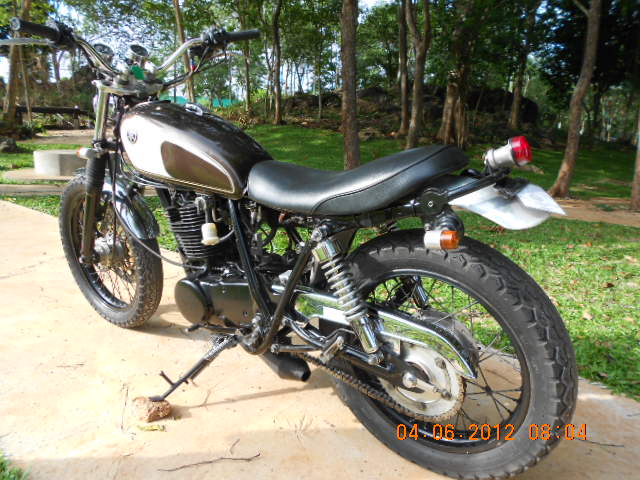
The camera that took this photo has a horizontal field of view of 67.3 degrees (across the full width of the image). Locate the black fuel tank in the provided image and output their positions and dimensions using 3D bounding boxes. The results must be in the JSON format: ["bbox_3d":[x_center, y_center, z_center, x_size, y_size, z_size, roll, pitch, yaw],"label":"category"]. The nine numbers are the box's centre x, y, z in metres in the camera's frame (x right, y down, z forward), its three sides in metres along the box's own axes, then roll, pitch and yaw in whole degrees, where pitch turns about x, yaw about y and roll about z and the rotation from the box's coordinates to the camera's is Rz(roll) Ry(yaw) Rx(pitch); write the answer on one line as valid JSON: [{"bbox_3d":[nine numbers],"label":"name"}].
[{"bbox_3d":[-0.347,-0.290,1.443,0.580,0.245,0.270,12,25,34],"label":"black fuel tank"}]

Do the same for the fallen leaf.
[{"bbox_3d":[-0.491,0.551,1.402,0.085,0.010,0.026,3,17,8],"label":"fallen leaf"}]

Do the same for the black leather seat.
[{"bbox_3d":[0.072,-0.172,1.170,0.565,0.170,0.250,12,25,34],"label":"black leather seat"}]

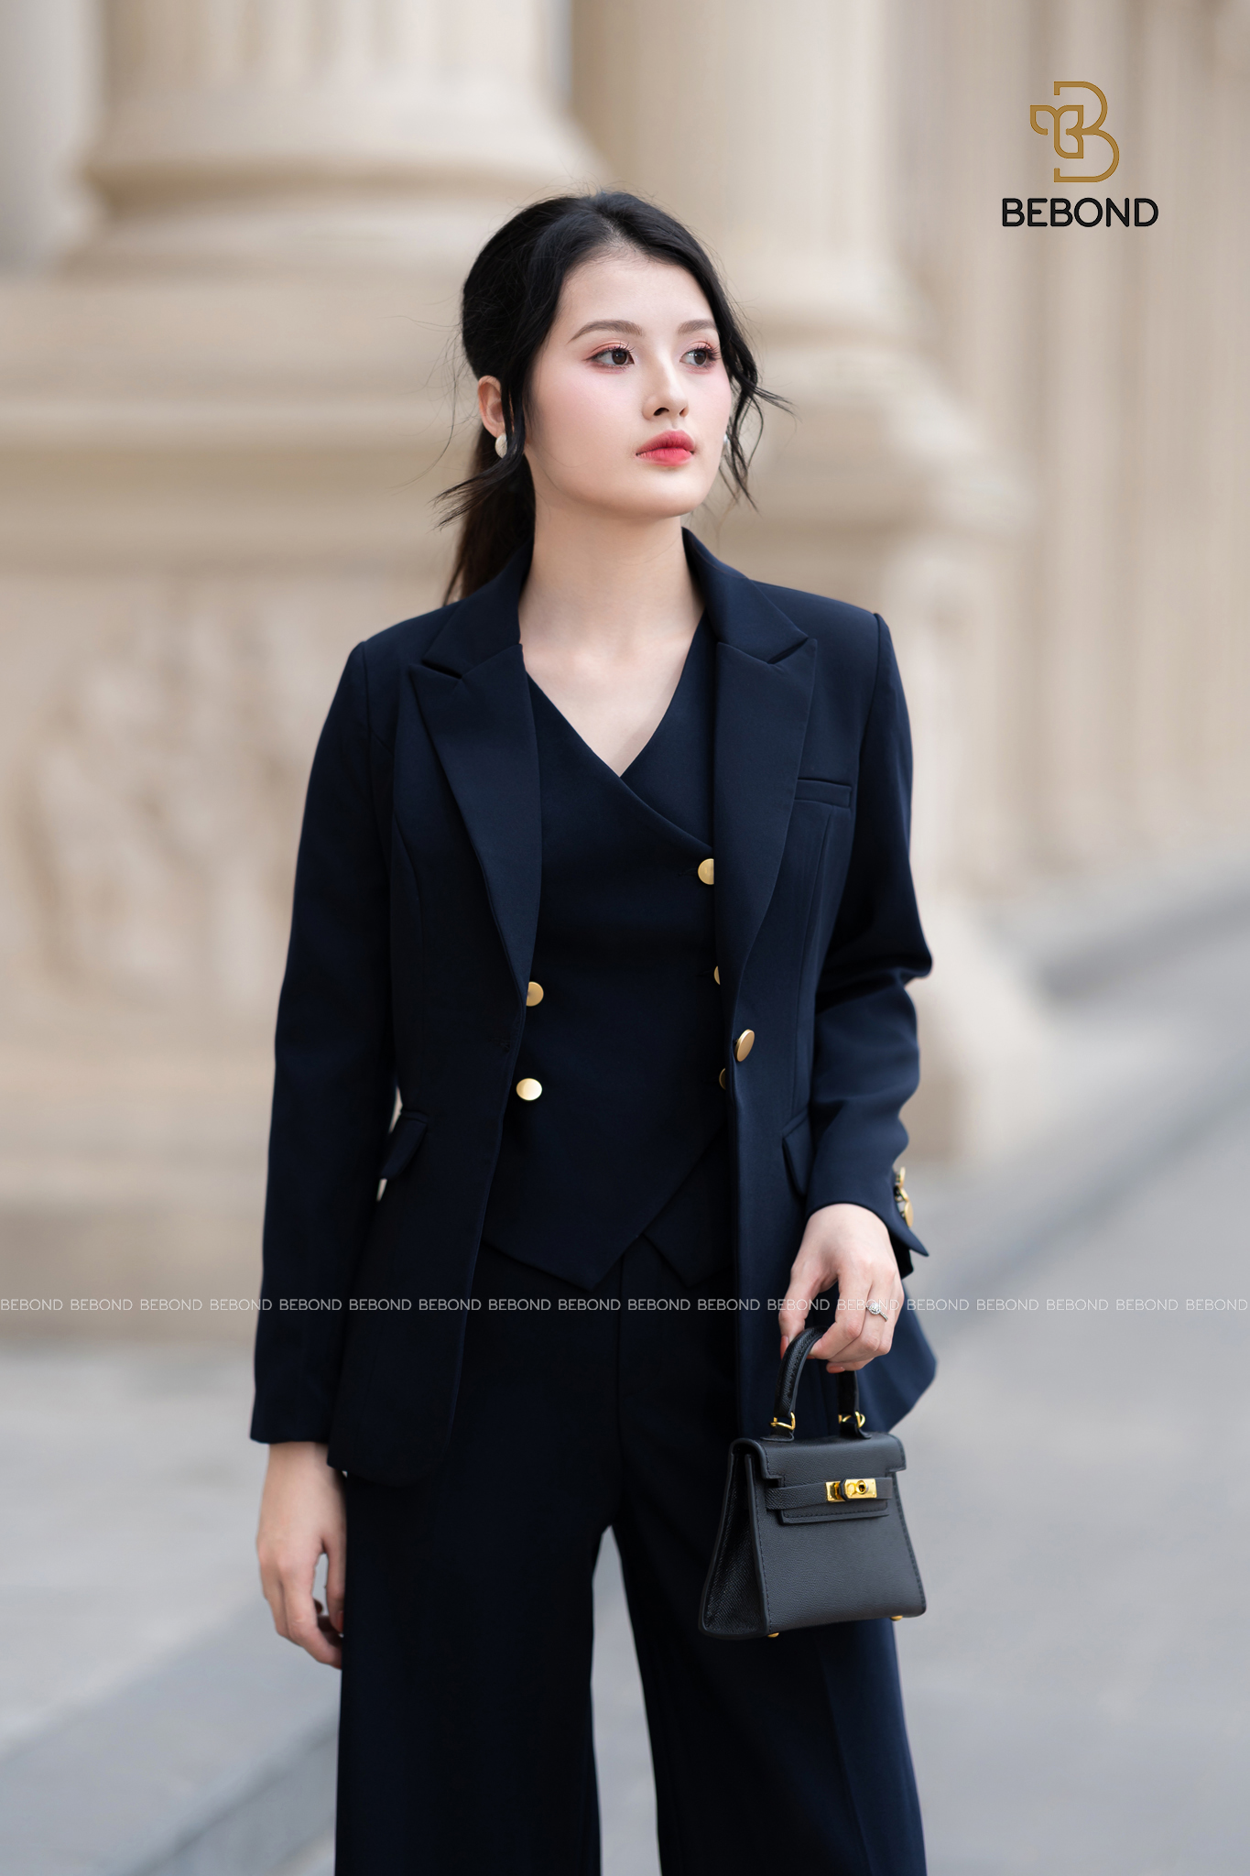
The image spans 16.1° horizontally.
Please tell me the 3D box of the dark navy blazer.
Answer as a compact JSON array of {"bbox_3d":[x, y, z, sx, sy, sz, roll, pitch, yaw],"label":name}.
[{"bbox_3d":[-0.022,0.050,3.140,0.475,0.660,0.280,0,3,-4],"label":"dark navy blazer"}]

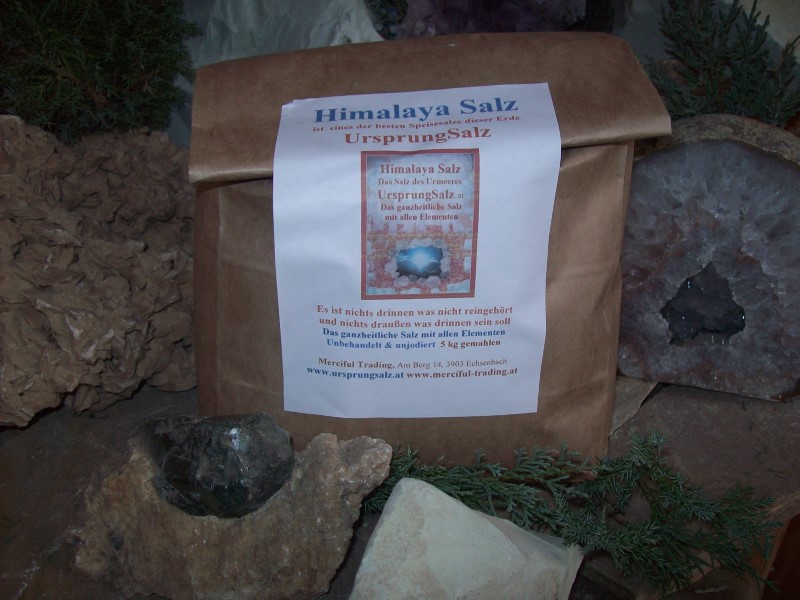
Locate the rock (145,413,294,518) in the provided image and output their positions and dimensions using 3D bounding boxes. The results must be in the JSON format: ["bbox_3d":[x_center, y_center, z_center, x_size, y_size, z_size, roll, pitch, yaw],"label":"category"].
[{"bbox_3d":[-0.098,0.089,0.452,0.081,0.054,0.063,1,20,0],"label":"rock"}]

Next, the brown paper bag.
[{"bbox_3d":[0.010,-0.026,0.512,0.255,0.243,0.105,1,20,0],"label":"brown paper bag"}]

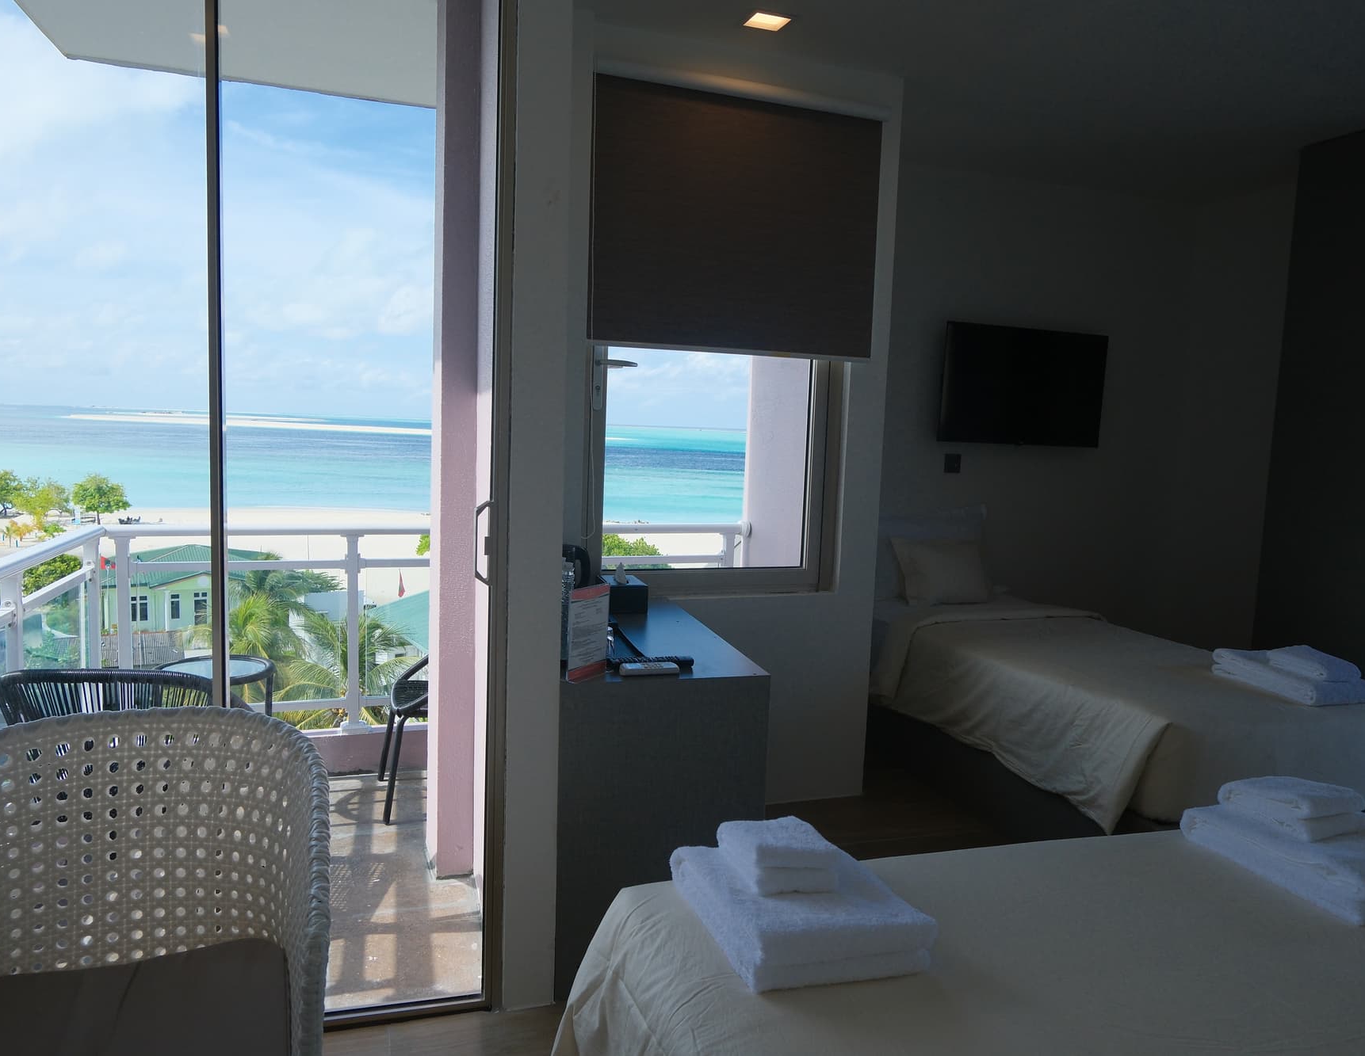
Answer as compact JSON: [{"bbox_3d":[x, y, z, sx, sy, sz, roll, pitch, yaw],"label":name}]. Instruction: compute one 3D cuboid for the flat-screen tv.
[{"bbox_3d":[1.624,-0.682,4.871,0.958,0.549,0.060,0,6,-21],"label":"flat-screen tv"}]

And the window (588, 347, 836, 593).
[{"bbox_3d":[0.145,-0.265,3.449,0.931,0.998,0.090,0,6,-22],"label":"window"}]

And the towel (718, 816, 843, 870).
[{"bbox_3d":[0.142,0.481,1.544,0.135,0.040,0.130,1,6,-15],"label":"towel"}]

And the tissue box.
[{"bbox_3d":[-0.189,0.211,3.182,0.120,0.088,0.205,1,6,-13],"label":"tissue box"}]

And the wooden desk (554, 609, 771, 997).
[{"bbox_3d":[-0.165,0.668,2.857,0.491,0.759,1.017,1,6,-13],"label":"wooden desk"}]

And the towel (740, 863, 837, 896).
[{"bbox_3d":[0.143,0.519,1.548,0.138,0.038,0.138,1,6,-15],"label":"towel"}]

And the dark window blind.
[{"bbox_3d":[0.205,-0.987,3.327,1.031,0.821,0.050,0,6,-22],"label":"dark window blind"}]

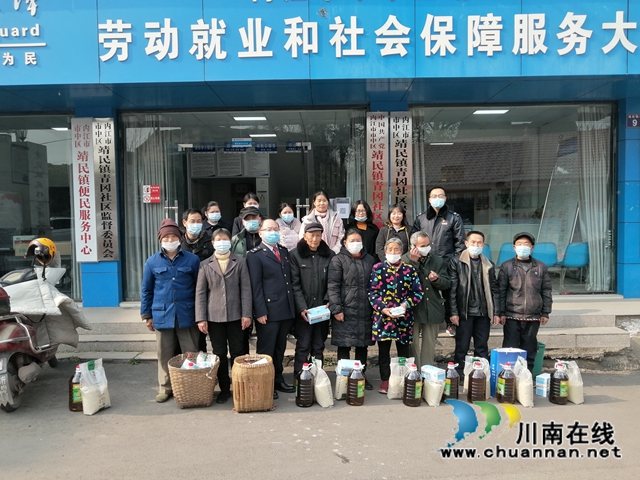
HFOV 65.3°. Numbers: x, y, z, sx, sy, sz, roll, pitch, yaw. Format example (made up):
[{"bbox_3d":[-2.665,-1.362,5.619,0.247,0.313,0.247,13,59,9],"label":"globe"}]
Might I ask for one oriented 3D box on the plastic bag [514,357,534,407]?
[{"bbox_3d":[1.864,1.282,4.561,0.120,0.420,0.200,-2,3,-28],"label":"plastic bag"}]

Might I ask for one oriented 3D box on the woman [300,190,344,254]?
[{"bbox_3d":[0.029,0.276,5.868,0.500,1.660,0.340,-1,3,1],"label":"woman"}]

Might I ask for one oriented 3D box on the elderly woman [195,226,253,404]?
[{"bbox_3d":[-0.887,0.688,4.589,0.520,1.560,0.340,-1,3,-5],"label":"elderly woman"}]

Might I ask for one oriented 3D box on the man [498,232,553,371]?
[{"bbox_3d":[2.115,0.698,5.137,0.550,1.551,0.360,-1,3,12],"label":"man"}]

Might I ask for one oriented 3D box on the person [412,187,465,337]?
[{"bbox_3d":[1.397,0.227,5.896,0.590,1.712,0.360,-1,2,3],"label":"person"}]

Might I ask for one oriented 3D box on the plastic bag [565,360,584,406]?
[{"bbox_3d":[2.213,1.224,4.343,0.170,0.350,0.120,1,4,20],"label":"plastic bag"}]

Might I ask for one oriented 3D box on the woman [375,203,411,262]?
[{"bbox_3d":[0.877,0.383,5.794,0.460,1.586,0.300,-1,4,0],"label":"woman"}]

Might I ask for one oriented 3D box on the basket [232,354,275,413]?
[{"bbox_3d":[-0.583,1.237,4.352,0.360,0.390,0.340,-1,4,0],"label":"basket"}]

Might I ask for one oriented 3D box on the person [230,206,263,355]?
[{"bbox_3d":[-0.715,0.529,5.132,0.500,1.690,0.300,-1,4,-3],"label":"person"}]

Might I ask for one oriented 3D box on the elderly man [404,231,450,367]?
[{"bbox_3d":[1.065,0.667,4.946,0.460,1.510,0.380,-2,3,-14],"label":"elderly man"}]

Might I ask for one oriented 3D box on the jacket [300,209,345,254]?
[{"bbox_3d":[0.029,-0.006,5.765,0.500,0.660,0.280,-1,4,-2],"label":"jacket"}]

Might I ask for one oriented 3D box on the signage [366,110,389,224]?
[{"bbox_3d":[0.816,-0.774,6.963,0.310,2.020,0.040,-1,4,0],"label":"signage"}]

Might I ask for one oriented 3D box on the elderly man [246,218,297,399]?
[{"bbox_3d":[-0.458,0.609,4.627,0.460,1.599,0.300,-2,5,-22],"label":"elderly man"}]

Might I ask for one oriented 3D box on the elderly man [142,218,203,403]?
[{"bbox_3d":[-1.379,0.644,4.635,0.520,1.660,0.360,-1,3,-7],"label":"elderly man"}]

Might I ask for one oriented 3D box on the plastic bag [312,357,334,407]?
[{"bbox_3d":[0.027,1.261,4.450,0.210,0.400,0.140,-3,3,-37],"label":"plastic bag"}]

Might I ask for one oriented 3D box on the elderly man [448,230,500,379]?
[{"bbox_3d":[1.514,0.661,4.925,0.490,1.510,0.340,-1,3,3],"label":"elderly man"}]

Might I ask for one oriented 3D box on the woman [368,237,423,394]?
[{"bbox_3d":[0.724,0.699,4.789,0.510,1.470,0.360,-1,3,4],"label":"woman"}]

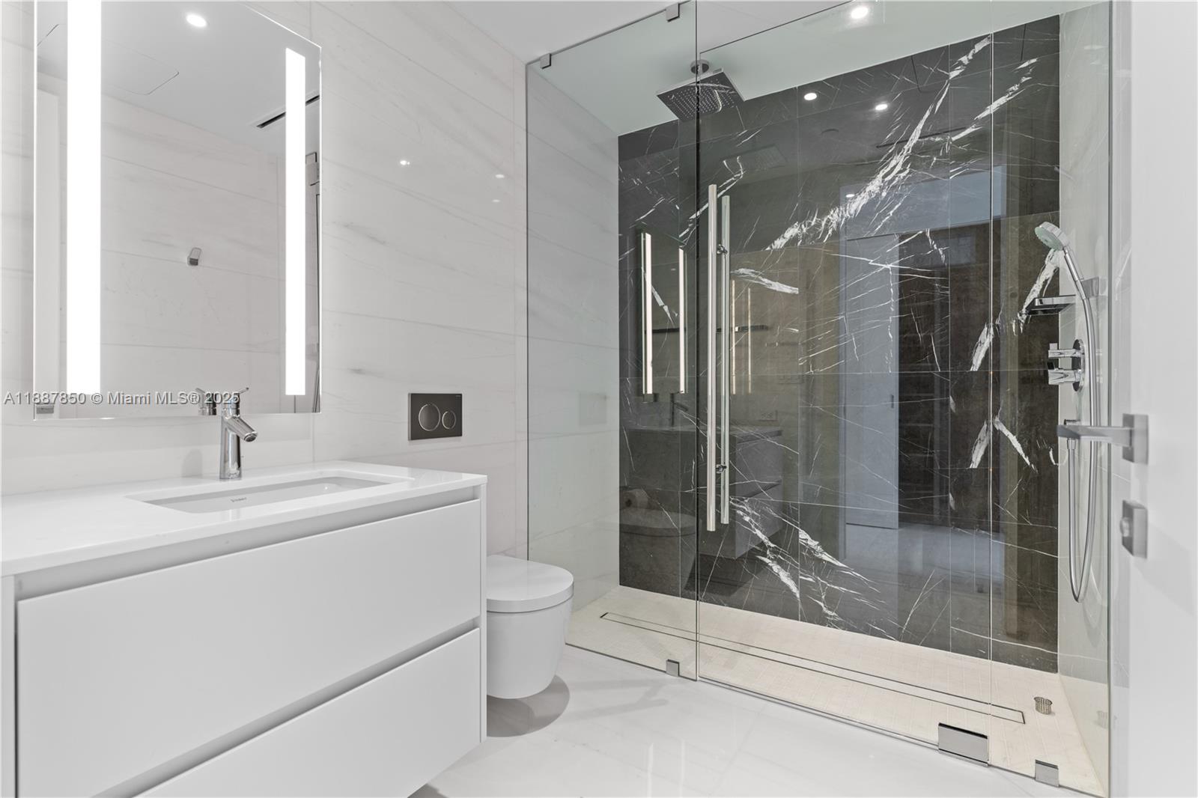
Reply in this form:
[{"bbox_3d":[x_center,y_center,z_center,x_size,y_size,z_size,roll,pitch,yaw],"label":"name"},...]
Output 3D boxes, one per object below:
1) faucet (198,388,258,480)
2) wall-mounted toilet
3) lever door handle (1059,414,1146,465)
[{"bbox_3d":[-0.875,0.086,1.379,0.144,0.220,0.052,0,0,31],"label":"faucet"},{"bbox_3d":[-0.362,0.794,1.964,0.576,0.360,0.385,0,0,31],"label":"wall-mounted toilet"},{"bbox_3d":[0.559,0.044,0.619,0.075,0.053,0.163,0,0,32],"label":"lever door handle"}]

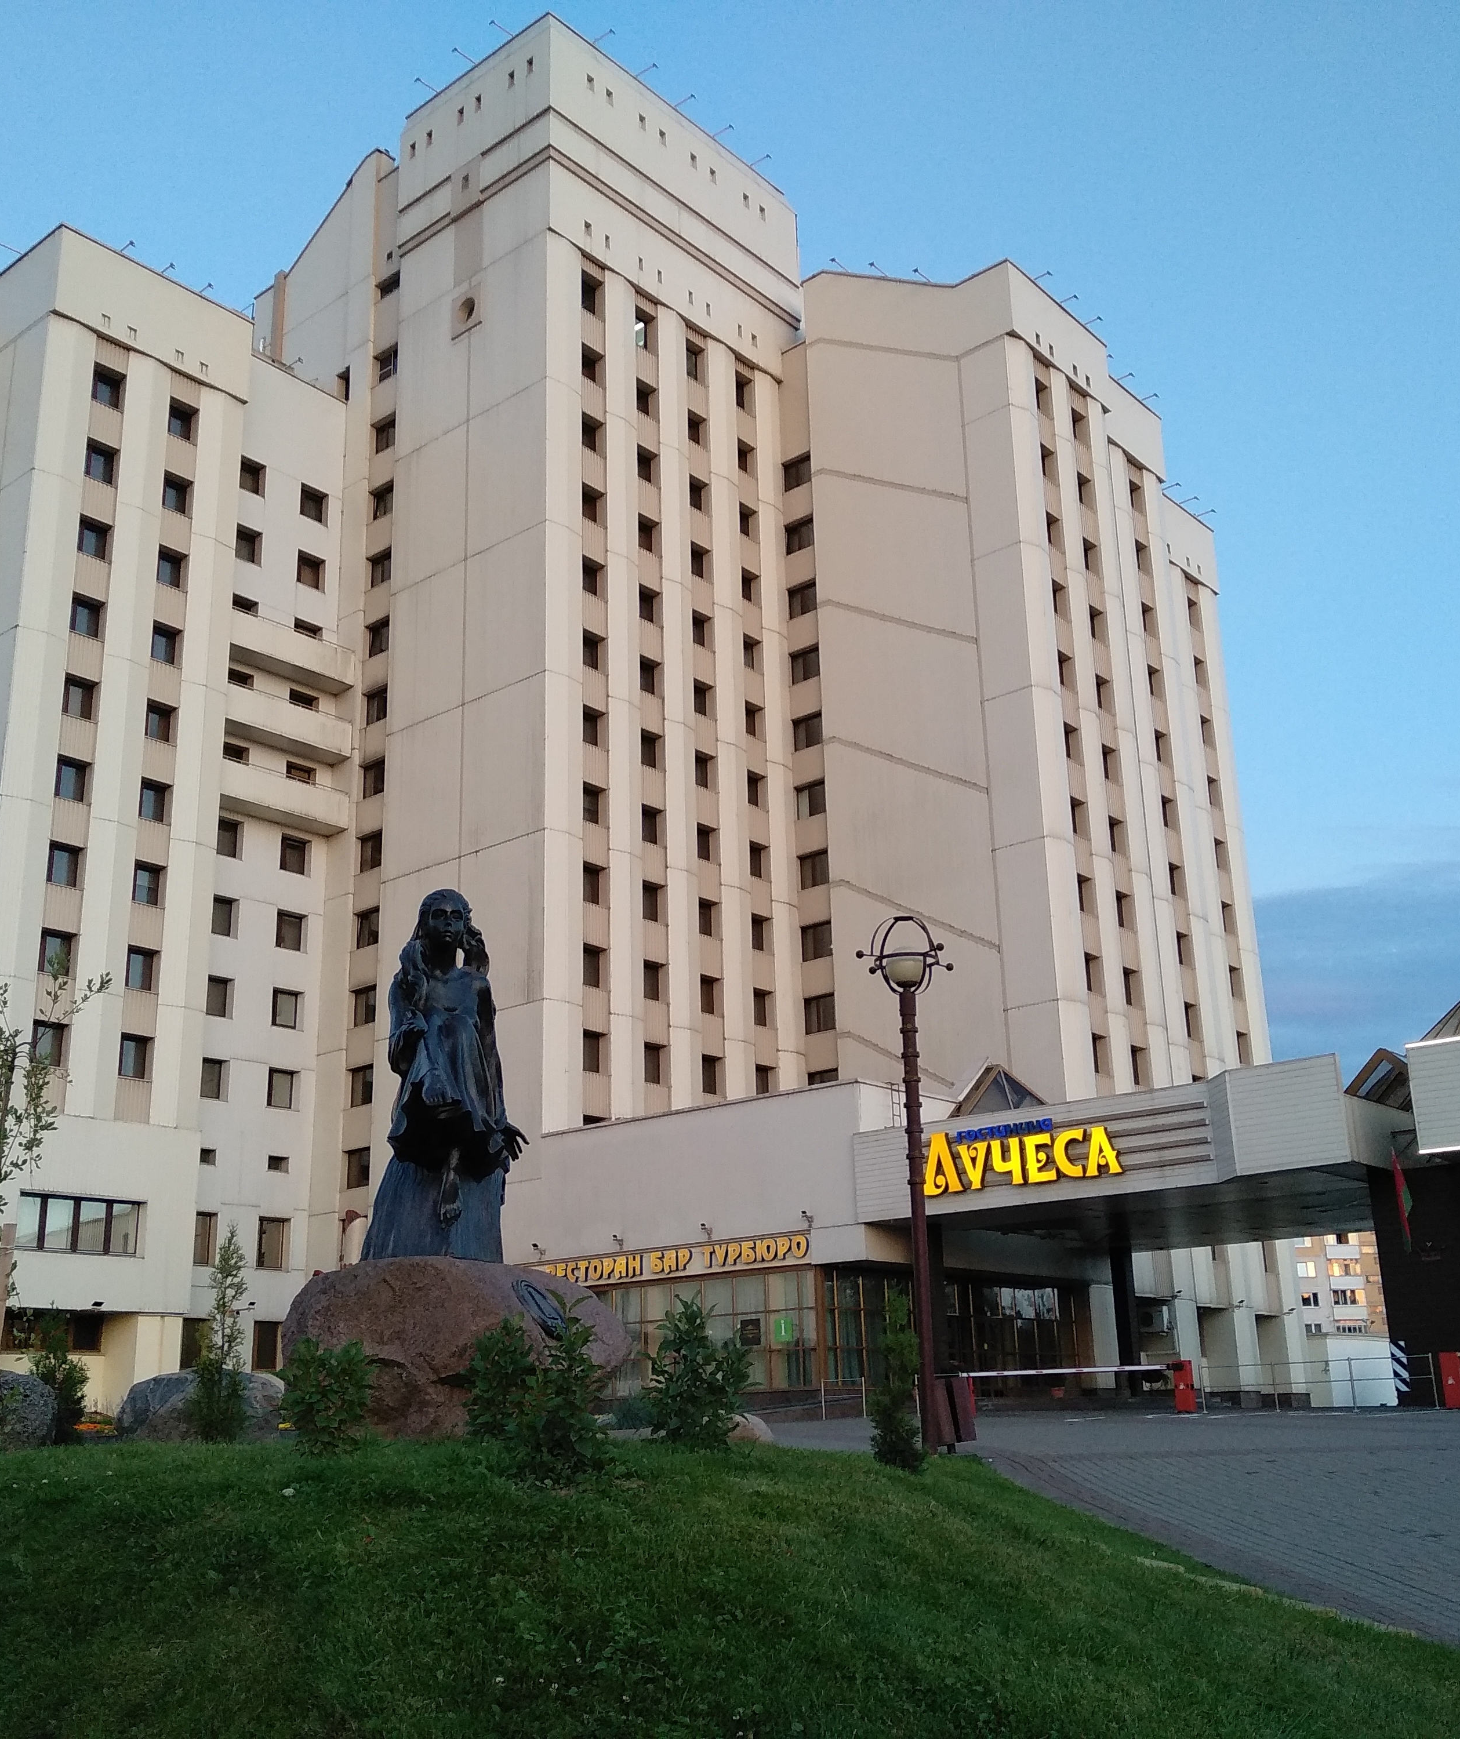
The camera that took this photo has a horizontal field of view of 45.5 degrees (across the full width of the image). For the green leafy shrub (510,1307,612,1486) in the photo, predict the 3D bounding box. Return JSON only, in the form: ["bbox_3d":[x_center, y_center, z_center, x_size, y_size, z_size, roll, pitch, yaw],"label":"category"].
[{"bbox_3d":[-0.815,2.538,8.434,0.498,0.815,0.473,0,-17,-6],"label":"green leafy shrub"}]

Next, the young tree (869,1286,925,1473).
[{"bbox_3d":[1.212,3.704,12.661,0.408,1.300,0.420,-3,-17,5],"label":"young tree"}]

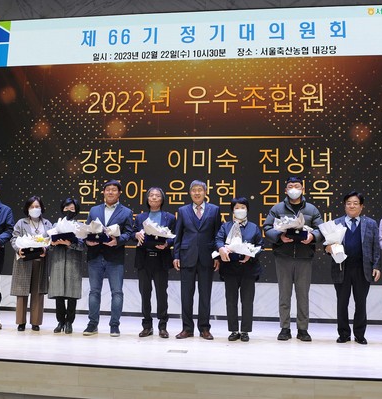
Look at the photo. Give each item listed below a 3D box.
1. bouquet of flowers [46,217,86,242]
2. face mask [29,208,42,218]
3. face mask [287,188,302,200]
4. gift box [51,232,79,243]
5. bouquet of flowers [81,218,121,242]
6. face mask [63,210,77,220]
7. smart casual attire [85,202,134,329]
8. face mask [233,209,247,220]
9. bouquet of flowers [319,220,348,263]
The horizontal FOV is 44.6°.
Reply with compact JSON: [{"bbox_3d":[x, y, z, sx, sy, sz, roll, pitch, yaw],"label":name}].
[{"bbox_3d":[-1.356,0.319,5.121,0.390,0.240,0.250,2,-8,-2],"label":"bouquet of flowers"},{"bbox_3d":[-1.802,0.162,5.403,0.140,0.110,0.085,2,-8,-8],"label":"face mask"},{"bbox_3d":[1.141,-0.055,5.139,0.150,0.125,0.090,0,-8,11],"label":"face mask"},{"bbox_3d":[-1.389,0.417,5.121,0.250,0.100,0.170,2,-8,-2],"label":"gift box"},{"bbox_3d":[-0.980,0.325,5.050,0.380,0.240,0.250,1,-8,0],"label":"bouquet of flowers"},{"bbox_3d":[-1.373,0.182,5.315,0.140,0.110,0.085,2,-8,-6],"label":"face mask"},{"bbox_3d":[-0.912,0.738,5.216,0.480,1.360,0.360,1,-8,0],"label":"smart casual attire"},{"bbox_3d":[0.539,0.163,5.076,0.142,0.115,0.085,0,-8,6],"label":"face mask"},{"bbox_3d":[1.487,0.459,4.865,0.260,0.450,0.200,-7,-2,11],"label":"bouquet of flowers"}]

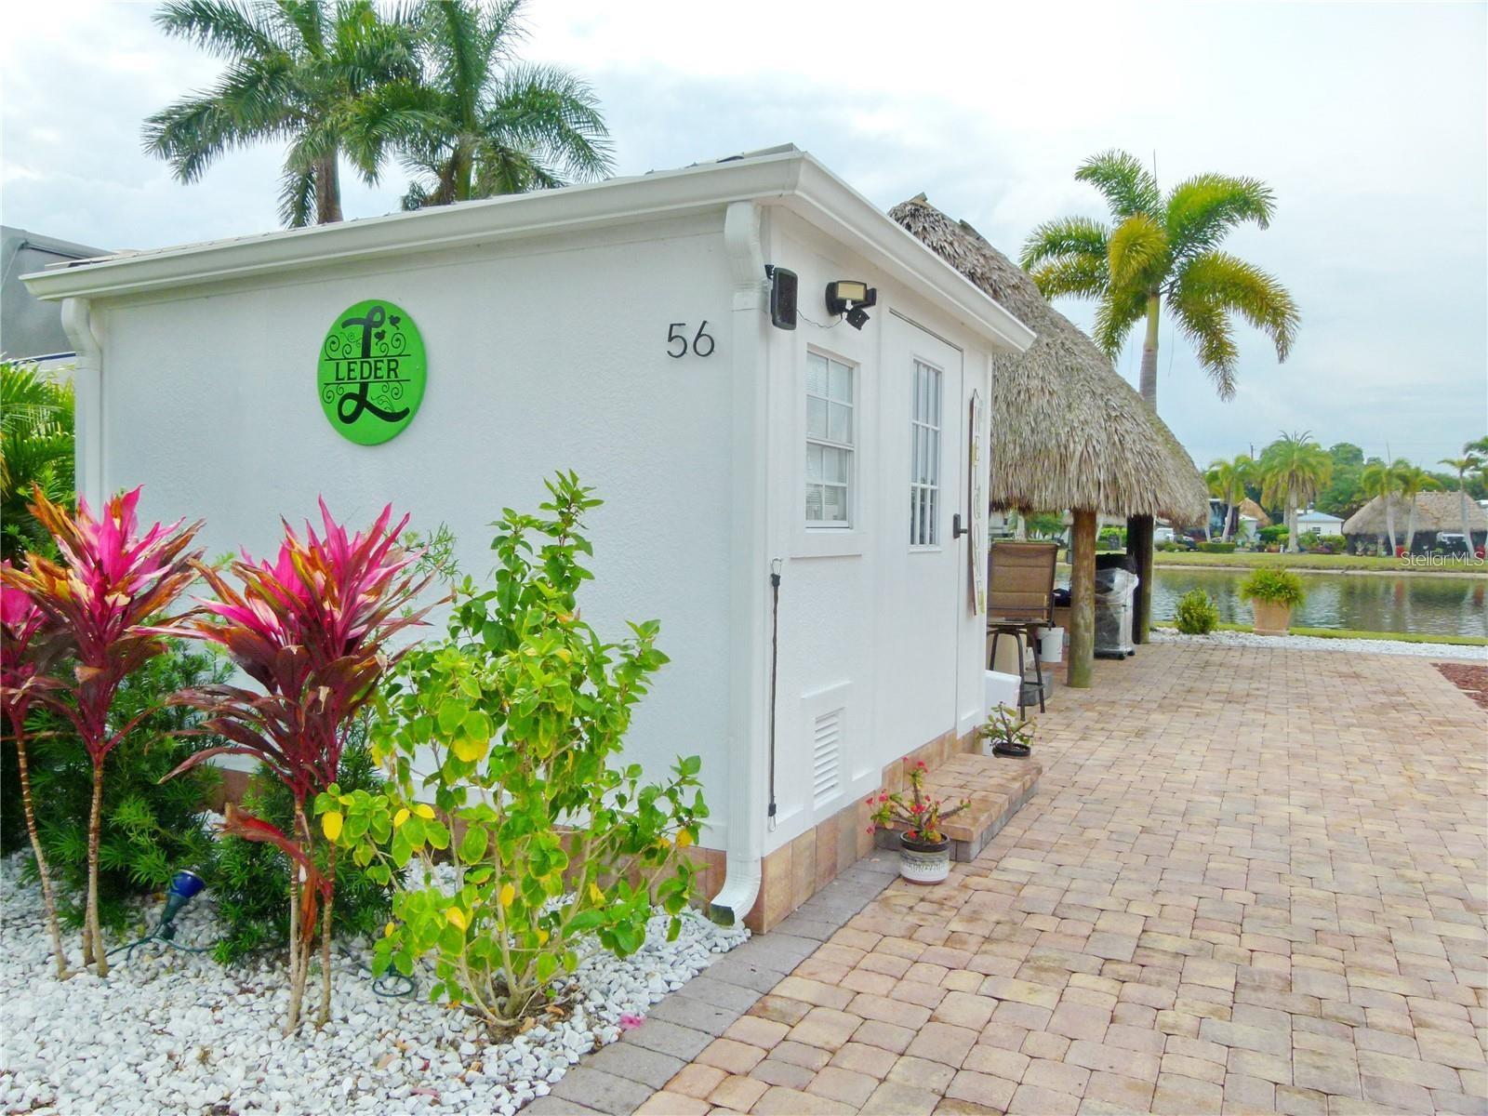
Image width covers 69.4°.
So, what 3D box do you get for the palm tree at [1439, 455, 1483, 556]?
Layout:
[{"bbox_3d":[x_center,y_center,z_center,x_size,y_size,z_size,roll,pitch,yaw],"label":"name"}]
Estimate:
[{"bbox_3d":[48.764,-3.593,73.000,3.200,7.000,3.100,1,2,31],"label":"palm tree"}]

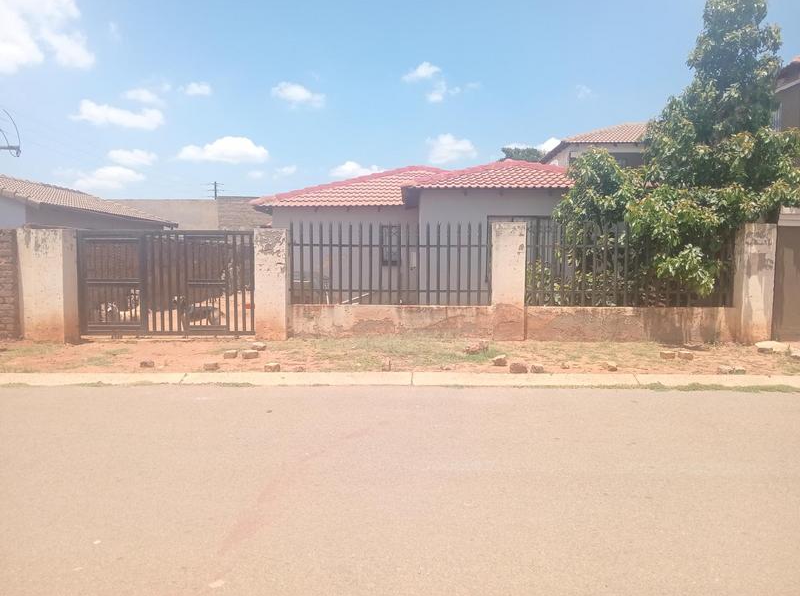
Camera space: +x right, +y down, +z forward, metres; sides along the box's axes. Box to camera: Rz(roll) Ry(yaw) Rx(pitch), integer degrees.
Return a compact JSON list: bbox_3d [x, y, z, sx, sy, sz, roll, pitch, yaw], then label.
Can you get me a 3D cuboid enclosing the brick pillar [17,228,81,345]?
[{"bbox_3d":[-5.763,-0.195,10.659,0.715,1.833,0.500,0,4,0],"label":"brick pillar"}]

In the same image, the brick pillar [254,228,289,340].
[{"bbox_3d":[-2.072,-0.229,10.616,0.514,1.792,0.420,0,4,0],"label":"brick pillar"}]

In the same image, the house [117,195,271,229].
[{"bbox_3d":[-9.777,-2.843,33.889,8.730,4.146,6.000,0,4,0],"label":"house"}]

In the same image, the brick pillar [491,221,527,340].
[{"bbox_3d":[1.750,-0.274,10.629,0.546,1.896,0.450,0,4,0],"label":"brick pillar"}]

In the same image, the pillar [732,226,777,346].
[{"bbox_3d":[5.774,-0.241,10.616,0.514,1.896,0.420,0,4,0],"label":"pillar"}]

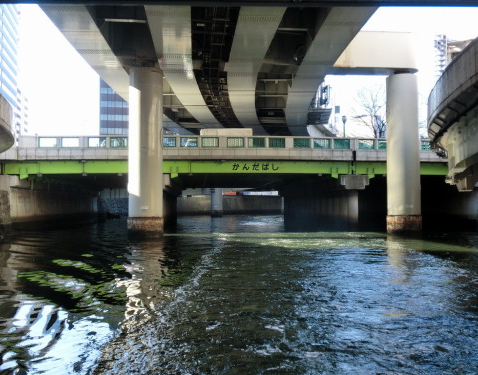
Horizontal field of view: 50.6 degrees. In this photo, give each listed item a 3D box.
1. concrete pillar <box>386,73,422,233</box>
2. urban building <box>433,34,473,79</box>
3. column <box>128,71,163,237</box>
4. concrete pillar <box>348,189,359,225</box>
[{"bbox_3d":[10.612,-2.234,32.713,2.150,10.390,2.150,0,-2,0],"label":"concrete pillar"},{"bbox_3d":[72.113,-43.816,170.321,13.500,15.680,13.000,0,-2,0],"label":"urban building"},{"bbox_3d":[-5.872,-2.378,32.218,2.150,10.650,2.150,0,-2,0],"label":"column"},{"bbox_3d":[8.264,1.553,36.555,0.850,2.670,0.900,0,-2,0],"label":"concrete pillar"}]

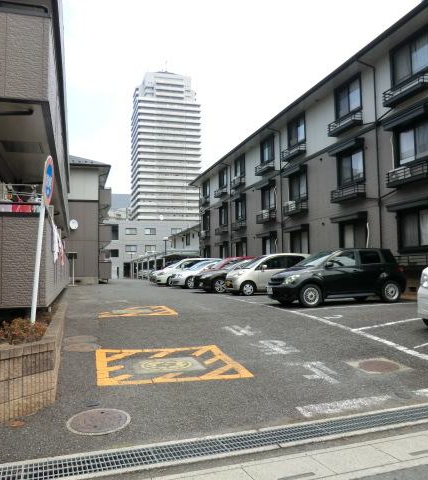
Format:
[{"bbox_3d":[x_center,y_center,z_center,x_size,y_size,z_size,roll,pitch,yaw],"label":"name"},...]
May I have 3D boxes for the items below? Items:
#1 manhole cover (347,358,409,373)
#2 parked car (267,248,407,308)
[{"bbox_3d":[2.257,1.737,6.050,0.620,0.050,0.620,0,1,-17],"label":"manhole cover"},{"bbox_3d":[3.392,1.015,12.383,3.860,1.530,1.695,0,-4,-14],"label":"parked car"}]

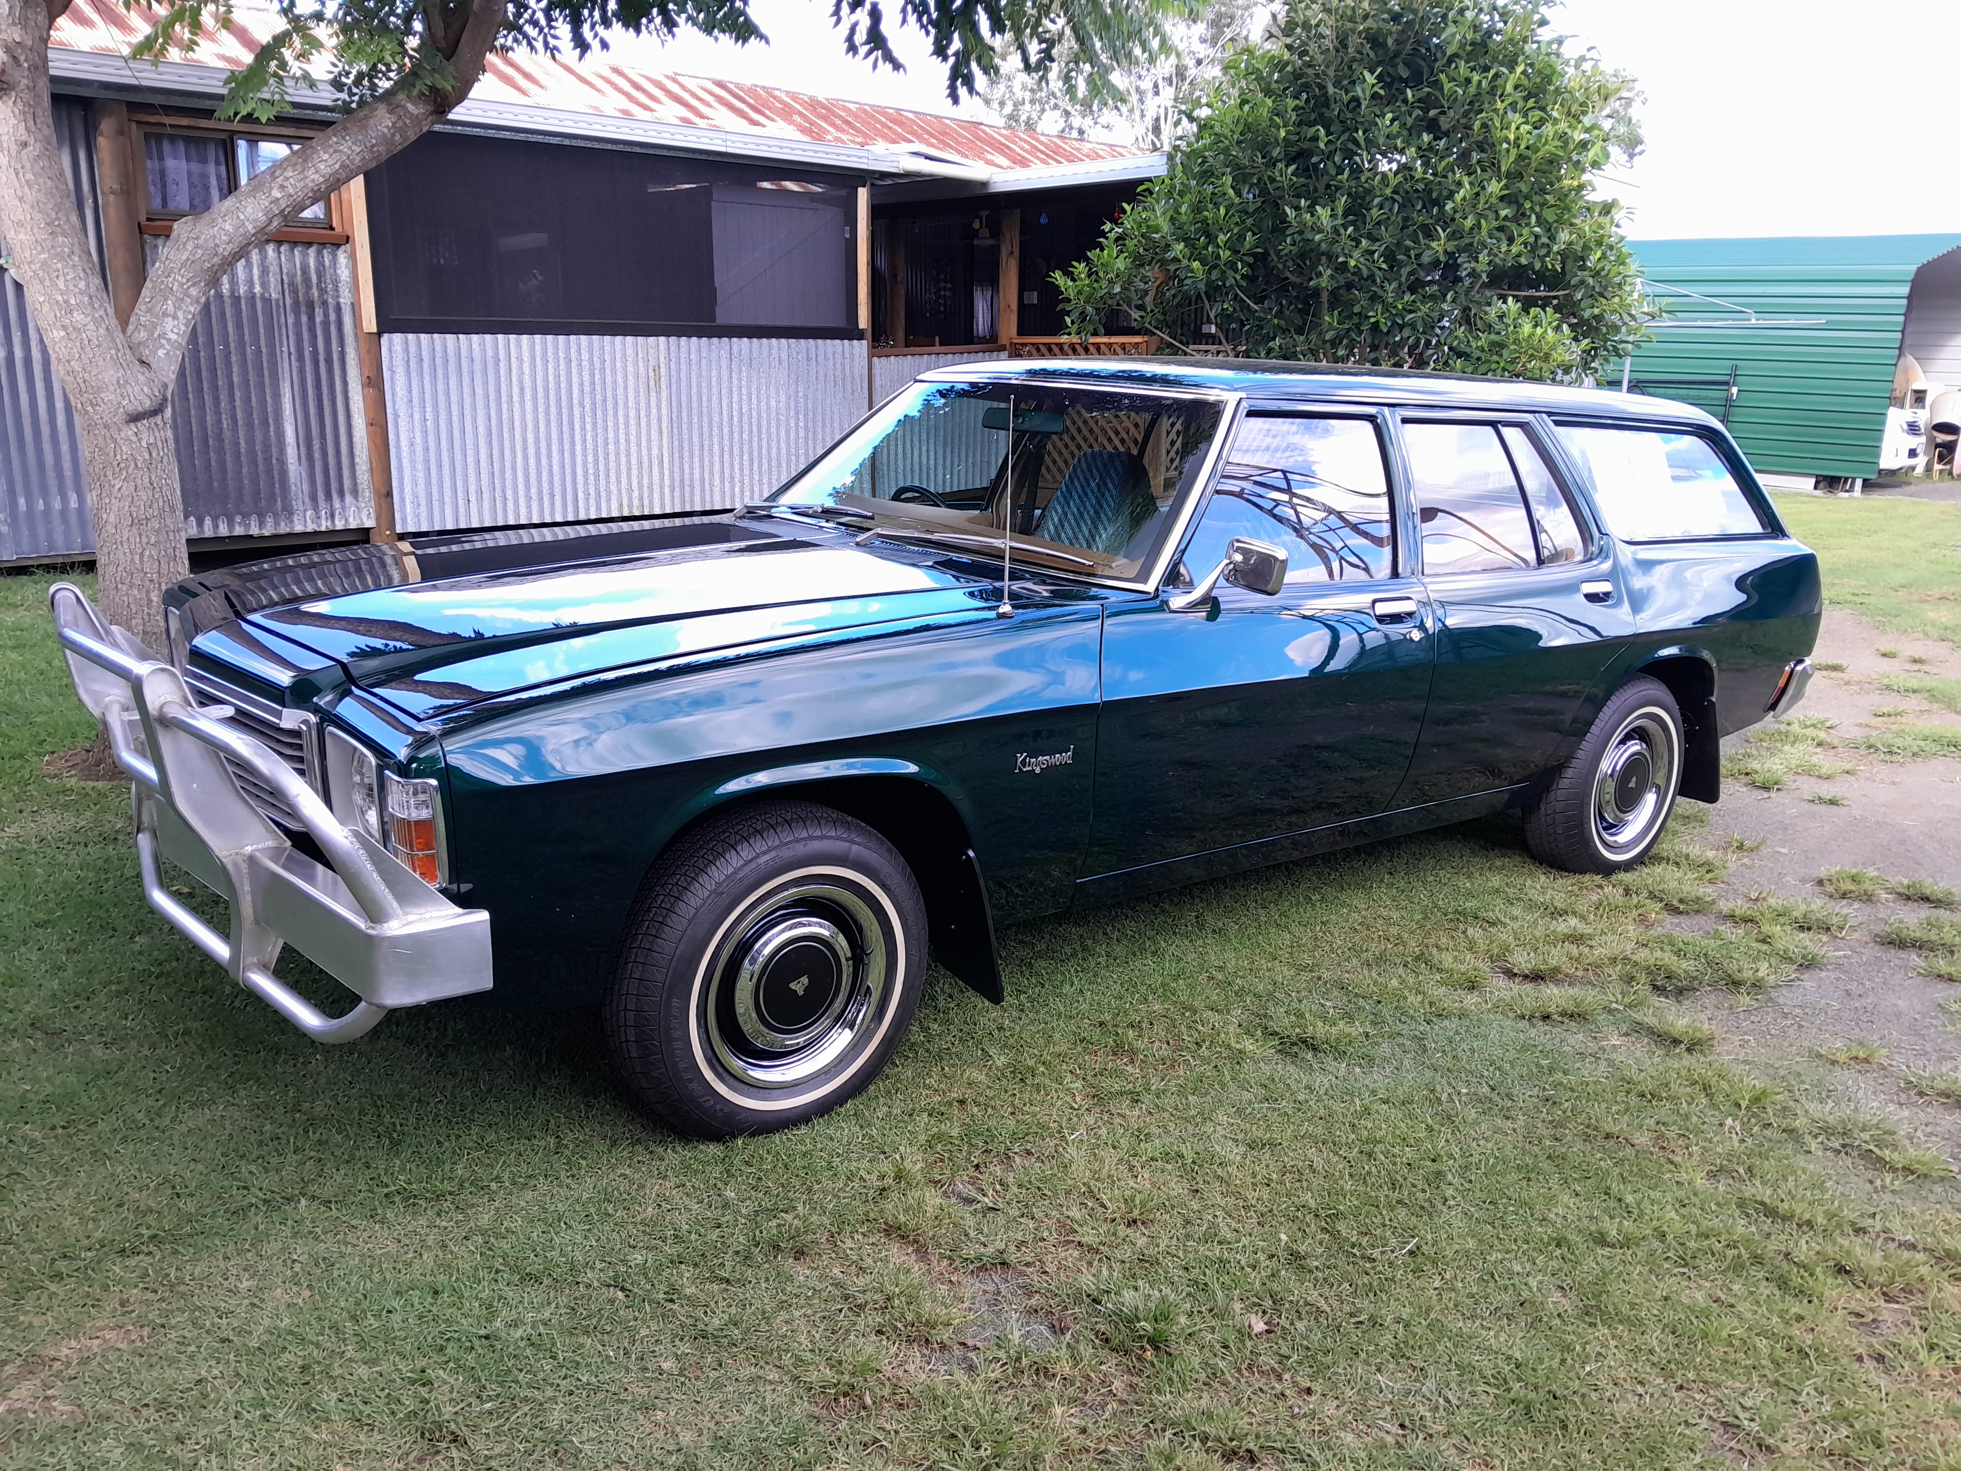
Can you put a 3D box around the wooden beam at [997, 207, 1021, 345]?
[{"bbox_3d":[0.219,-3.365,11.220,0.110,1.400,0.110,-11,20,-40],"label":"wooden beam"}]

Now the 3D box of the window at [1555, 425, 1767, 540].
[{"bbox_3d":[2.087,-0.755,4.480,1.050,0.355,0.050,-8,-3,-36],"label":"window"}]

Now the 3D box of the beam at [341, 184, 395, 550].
[{"bbox_3d":[-3.440,-2.163,8.300,0.115,2.150,0.115,-11,20,-40],"label":"beam"}]

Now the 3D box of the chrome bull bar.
[{"bbox_3d":[-1.457,0.065,2.857,0.410,0.670,1.780,-8,17,-36],"label":"chrome bull bar"}]

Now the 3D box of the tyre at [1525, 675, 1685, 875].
[{"bbox_3d":[1.920,0.126,4.533,0.627,0.627,0.195,-8,17,-36],"label":"tyre"}]

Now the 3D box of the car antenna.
[{"bbox_3d":[0.055,-0.443,2.903,0.030,0.450,0.030,2,14,-1],"label":"car antenna"}]

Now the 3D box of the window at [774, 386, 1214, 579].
[{"bbox_3d":[0.021,-0.738,3.797,0.570,0.110,1.560,-51,37,-16],"label":"window"}]

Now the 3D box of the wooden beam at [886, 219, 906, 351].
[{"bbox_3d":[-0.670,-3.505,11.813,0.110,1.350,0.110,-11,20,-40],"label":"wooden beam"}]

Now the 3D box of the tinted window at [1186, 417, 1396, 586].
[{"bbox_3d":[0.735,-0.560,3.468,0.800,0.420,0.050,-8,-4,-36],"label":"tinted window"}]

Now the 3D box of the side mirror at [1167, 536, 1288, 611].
[{"bbox_3d":[0.511,-0.337,3.061,0.170,0.150,0.190,-8,17,-36],"label":"side mirror"}]

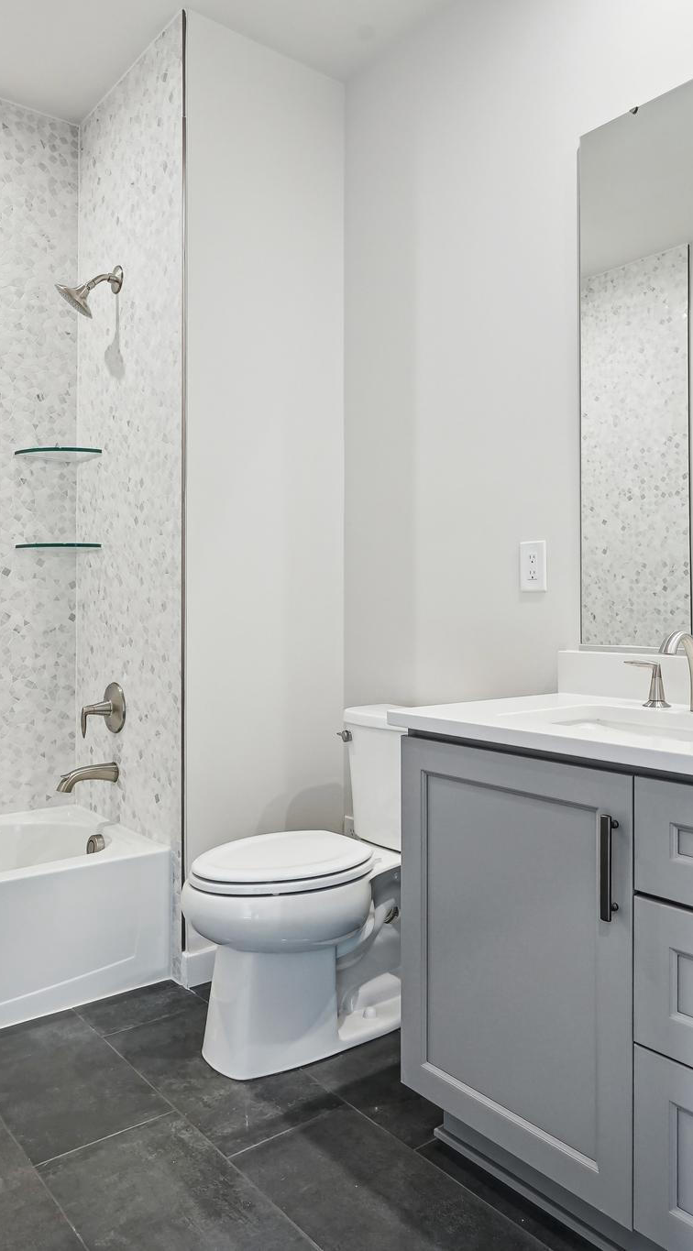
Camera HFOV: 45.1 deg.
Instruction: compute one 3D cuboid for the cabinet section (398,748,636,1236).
[{"bbox_3d":[0.487,0.587,1.685,0.530,0.725,0.540,0,1,-38],"label":"cabinet section"}]

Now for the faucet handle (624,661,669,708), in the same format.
[{"bbox_3d":[0.641,0.124,1.777,0.062,0.092,0.110,0,0,-39],"label":"faucet handle"}]

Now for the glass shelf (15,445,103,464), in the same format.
[{"bbox_3d":[-0.989,-0.593,2.861,0.220,0.010,0.222,0,1,-39],"label":"glass shelf"}]

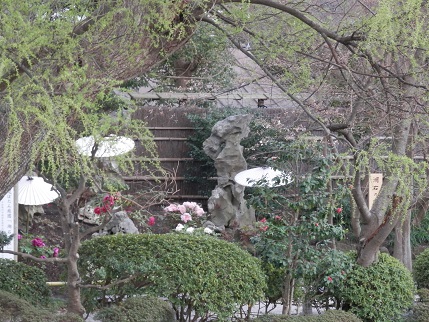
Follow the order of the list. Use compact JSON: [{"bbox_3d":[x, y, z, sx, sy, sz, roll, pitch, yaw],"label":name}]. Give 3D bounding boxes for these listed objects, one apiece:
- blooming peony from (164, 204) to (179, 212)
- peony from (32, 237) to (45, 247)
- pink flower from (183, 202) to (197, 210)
[{"bbox_3d":[-0.692,0.755,40.300,0.210,0.124,0.170,0,2,11],"label":"blooming peony"},{"bbox_3d":[-2.733,1.271,39.300,0.213,0.146,0.180,0,2,-6],"label":"peony"},{"bbox_3d":[-0.394,0.723,40.500,0.221,0.133,0.160,0,2,0],"label":"pink flower"}]

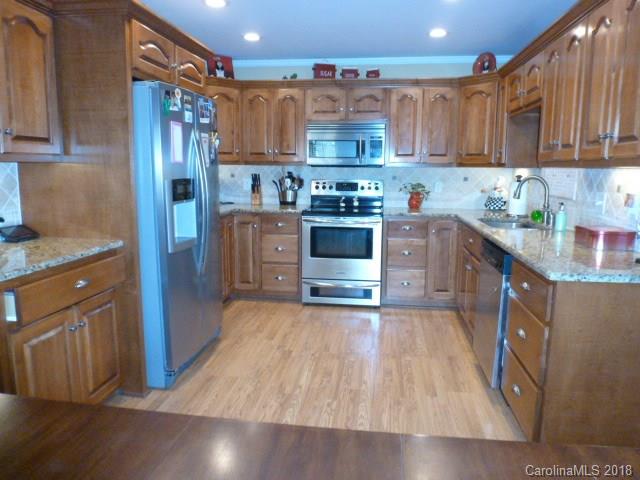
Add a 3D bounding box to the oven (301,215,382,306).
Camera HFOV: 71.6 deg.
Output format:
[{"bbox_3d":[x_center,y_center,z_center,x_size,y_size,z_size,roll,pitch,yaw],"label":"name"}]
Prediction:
[{"bbox_3d":[0.238,0.149,4.475,0.762,0.930,0.650,2,9,8],"label":"oven"}]

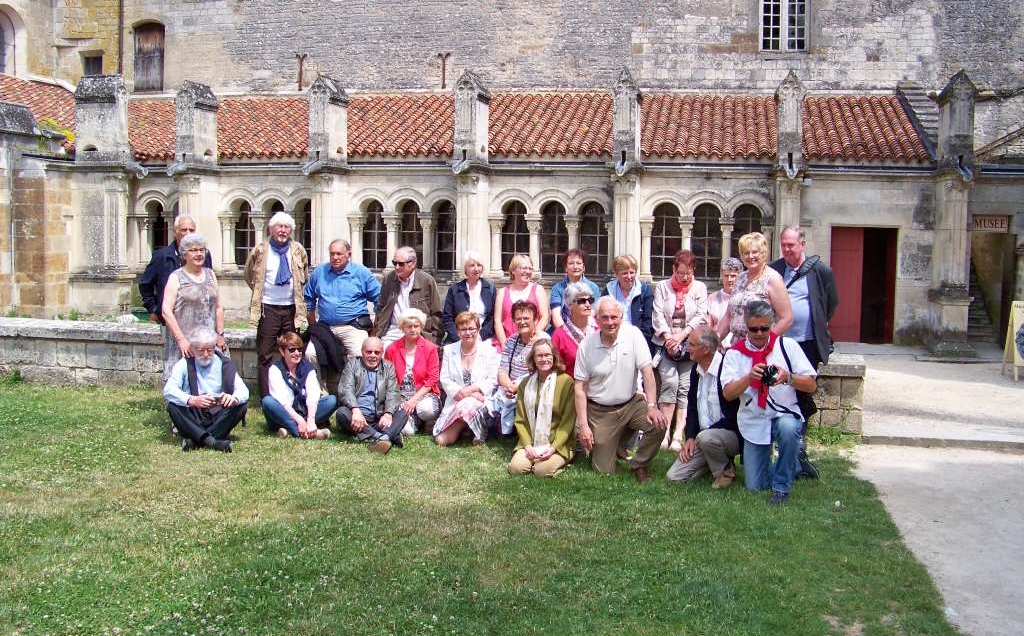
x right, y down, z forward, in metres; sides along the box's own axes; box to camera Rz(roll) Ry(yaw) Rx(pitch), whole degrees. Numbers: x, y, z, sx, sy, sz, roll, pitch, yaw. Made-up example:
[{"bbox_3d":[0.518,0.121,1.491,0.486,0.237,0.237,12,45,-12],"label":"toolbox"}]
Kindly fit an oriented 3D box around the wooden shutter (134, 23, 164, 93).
[{"bbox_3d":[-8.140,-5.849,21.920,0.775,1.612,0.100,2,5,10],"label":"wooden shutter"}]

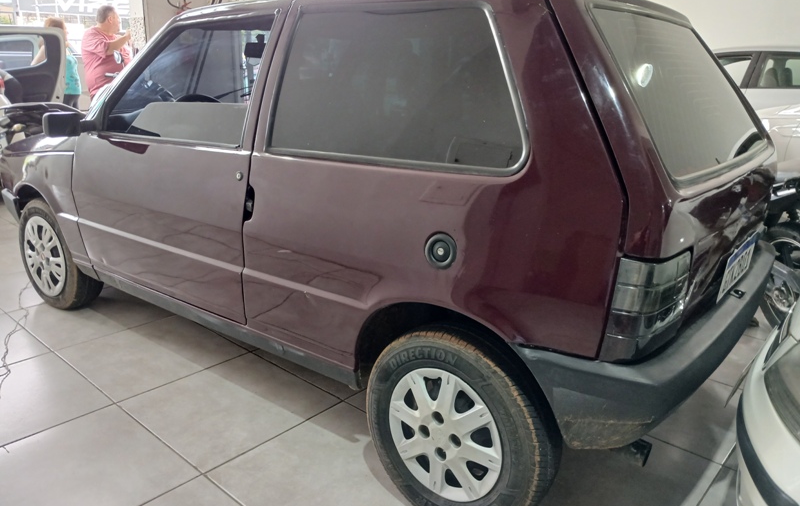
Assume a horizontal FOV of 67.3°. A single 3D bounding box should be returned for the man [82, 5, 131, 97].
[{"bbox_3d":[-2.860,-1.522,5.932,0.482,1.707,0.542,-12,22,-38],"label":"man"}]

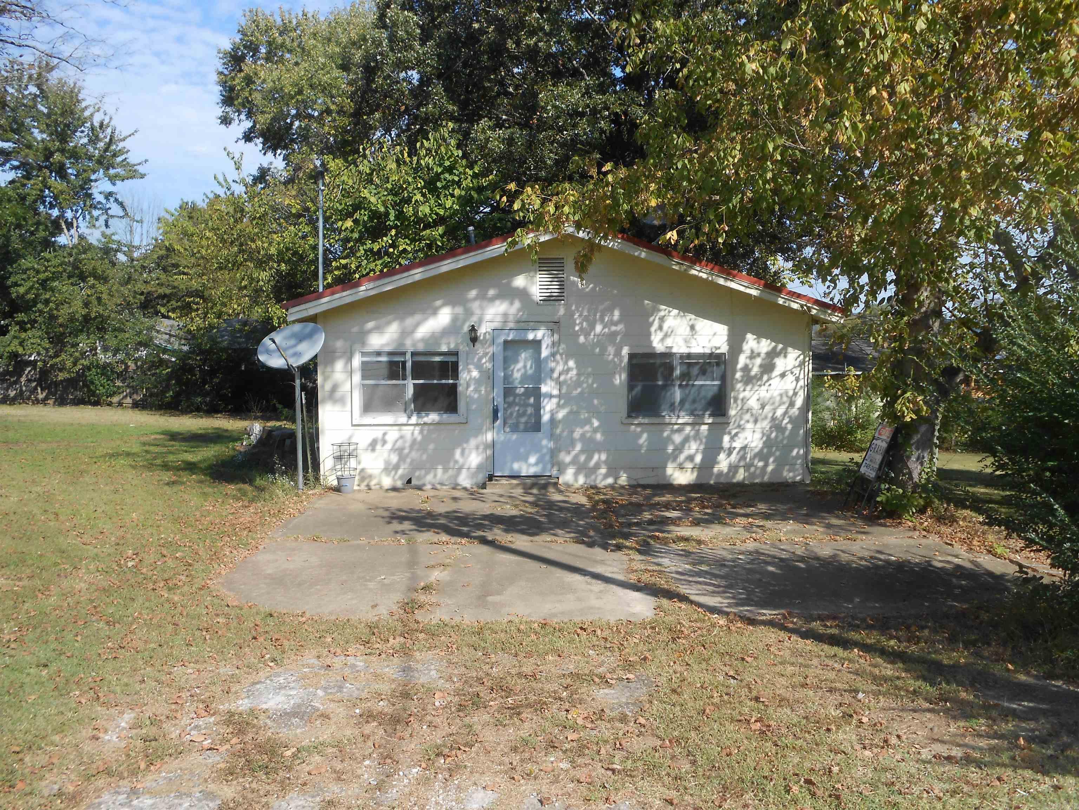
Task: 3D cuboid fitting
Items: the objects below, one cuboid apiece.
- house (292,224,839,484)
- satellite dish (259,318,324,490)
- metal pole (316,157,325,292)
[{"bbox_3d":[0.087,-0.856,15.408,7.740,3.720,8.600,0,2,-4],"label":"house"},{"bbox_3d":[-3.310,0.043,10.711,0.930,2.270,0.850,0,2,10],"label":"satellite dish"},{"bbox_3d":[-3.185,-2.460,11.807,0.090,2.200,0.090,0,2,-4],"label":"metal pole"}]

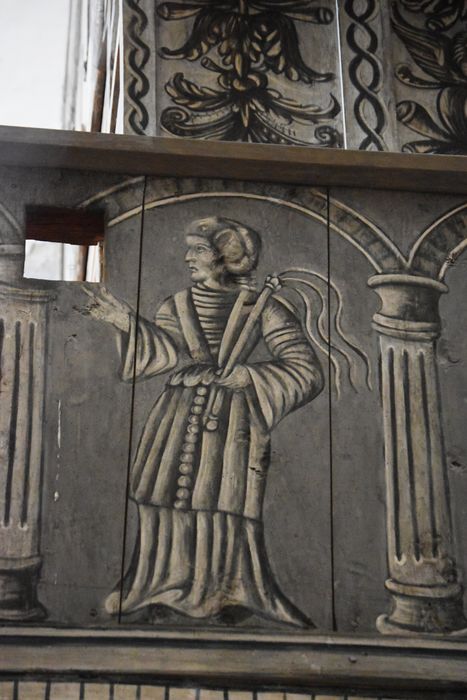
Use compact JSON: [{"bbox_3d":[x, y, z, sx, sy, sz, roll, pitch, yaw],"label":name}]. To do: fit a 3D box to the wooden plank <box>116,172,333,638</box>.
[{"bbox_3d":[-0.007,0.080,4.023,0.347,0.880,0.035,3,-31,-6],"label":"wooden plank"}]

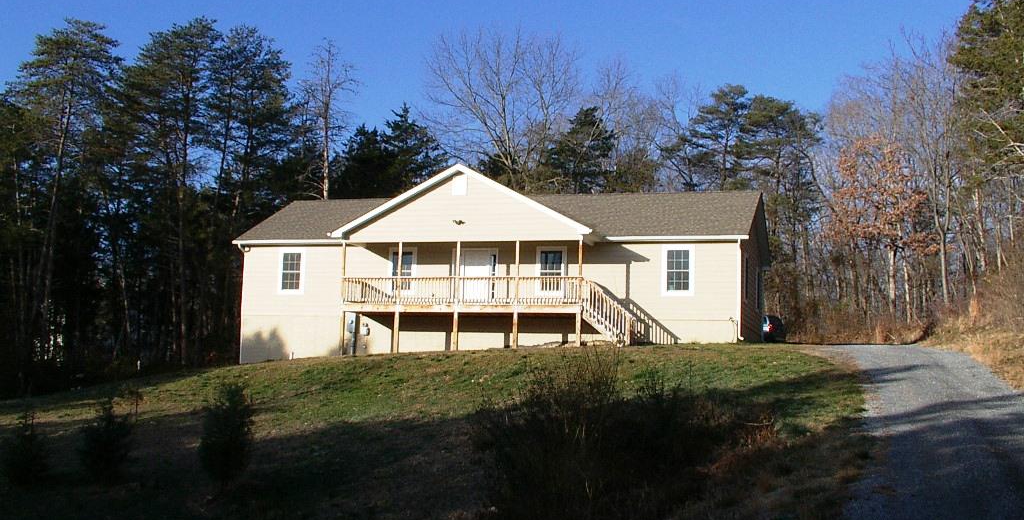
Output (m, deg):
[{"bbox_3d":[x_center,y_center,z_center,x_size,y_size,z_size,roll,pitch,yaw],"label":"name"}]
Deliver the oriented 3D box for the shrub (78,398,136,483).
[{"bbox_3d":[-5.158,2.271,14.300,0.680,1.060,0.680,2,-6,0],"label":"shrub"}]

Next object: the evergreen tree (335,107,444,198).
[{"bbox_3d":[-6.002,-1.523,53.345,5.600,11.970,5.200,2,-6,0],"label":"evergreen tree"}]

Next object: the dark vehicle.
[{"bbox_3d":[11.686,3.507,52.291,1.780,1.480,4.500,0,-7,17],"label":"dark vehicle"}]

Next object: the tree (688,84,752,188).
[{"bbox_3d":[11.407,-2.365,61.194,3.900,14.720,3.900,2,-6,0],"label":"tree"}]

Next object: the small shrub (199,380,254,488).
[{"bbox_3d":[-3.568,2.161,14.000,0.680,1.290,0.680,2,-6,0],"label":"small shrub"}]

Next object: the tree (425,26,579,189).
[{"bbox_3d":[-0.773,-3.750,57.086,7.800,16.700,7.300,2,-6,0],"label":"tree"}]

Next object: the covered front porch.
[{"bbox_3d":[-0.761,1.314,38.904,10.450,4.050,1.950,0,-7,17],"label":"covered front porch"}]

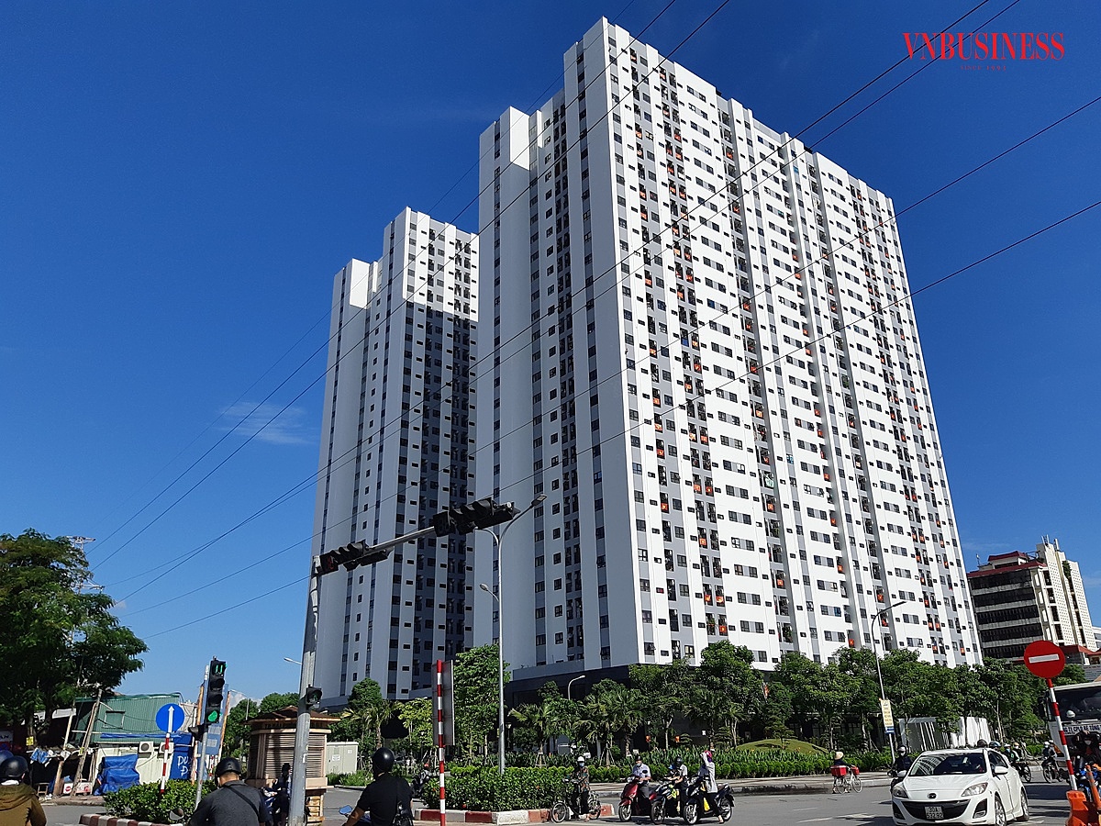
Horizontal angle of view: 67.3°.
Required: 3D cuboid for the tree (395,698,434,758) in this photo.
[{"bbox_3d":[-9.057,21.402,54.898,2.700,4.480,2.700,2,-22,-8],"label":"tree"}]

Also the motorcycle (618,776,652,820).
[{"bbox_3d":[2.528,10.684,22.900,0.680,1.120,1.850,-21,-29,39],"label":"motorcycle"}]

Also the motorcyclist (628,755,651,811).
[{"bbox_3d":[2.456,10.213,22.700,0.580,1.450,0.700,-19,-28,37],"label":"motorcyclist"}]

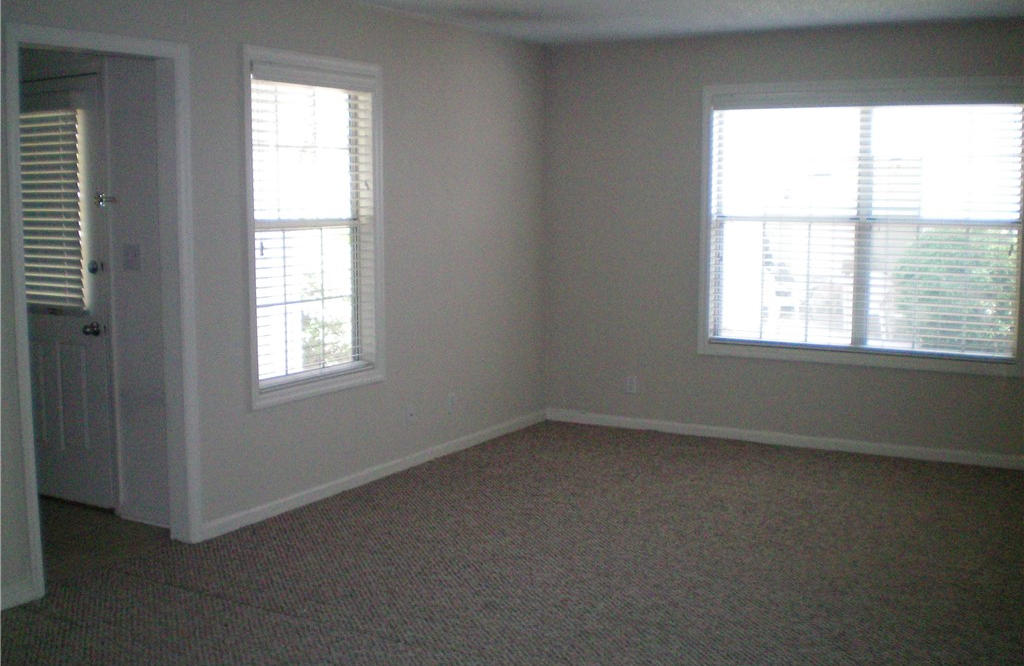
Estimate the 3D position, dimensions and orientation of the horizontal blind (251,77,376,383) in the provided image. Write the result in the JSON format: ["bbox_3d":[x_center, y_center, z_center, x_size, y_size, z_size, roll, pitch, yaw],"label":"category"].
[{"bbox_3d":[-0.939,-0.486,5.291,0.060,1.410,0.865,4,8,30],"label":"horizontal blind"}]

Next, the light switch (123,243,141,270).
[{"bbox_3d":[-1.631,-0.324,4.822,0.110,0.115,0.014,4,8,30],"label":"light switch"}]

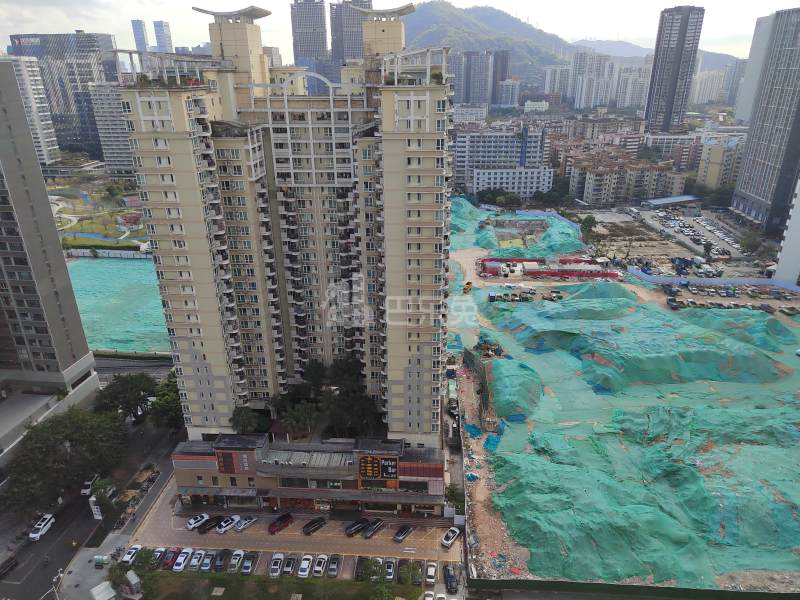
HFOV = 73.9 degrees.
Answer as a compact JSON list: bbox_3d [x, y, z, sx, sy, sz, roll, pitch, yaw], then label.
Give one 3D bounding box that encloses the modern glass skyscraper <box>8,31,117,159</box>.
[{"bbox_3d":[-357.180,-223.500,589.900,96.000,128.000,32.000,1,23,5],"label":"modern glass skyscraper"}]

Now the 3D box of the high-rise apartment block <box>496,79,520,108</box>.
[{"bbox_3d":[135.414,-252.491,671.890,27.252,46.000,22.000,1,23,5],"label":"high-rise apartment block"}]

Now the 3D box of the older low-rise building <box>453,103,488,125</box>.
[{"bbox_3d":[82.043,-213.903,620.270,38.663,27.500,18.000,0,22,2],"label":"older low-rise building"}]

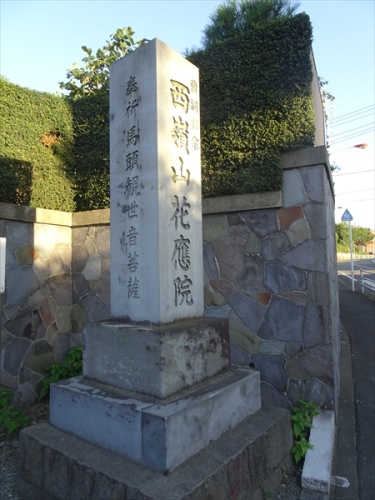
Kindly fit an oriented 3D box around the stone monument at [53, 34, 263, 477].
[{"bbox_3d":[-0.209,-0.106,2.424,0.997,2.457,0.997,-5,-6,38],"label":"stone monument"}]

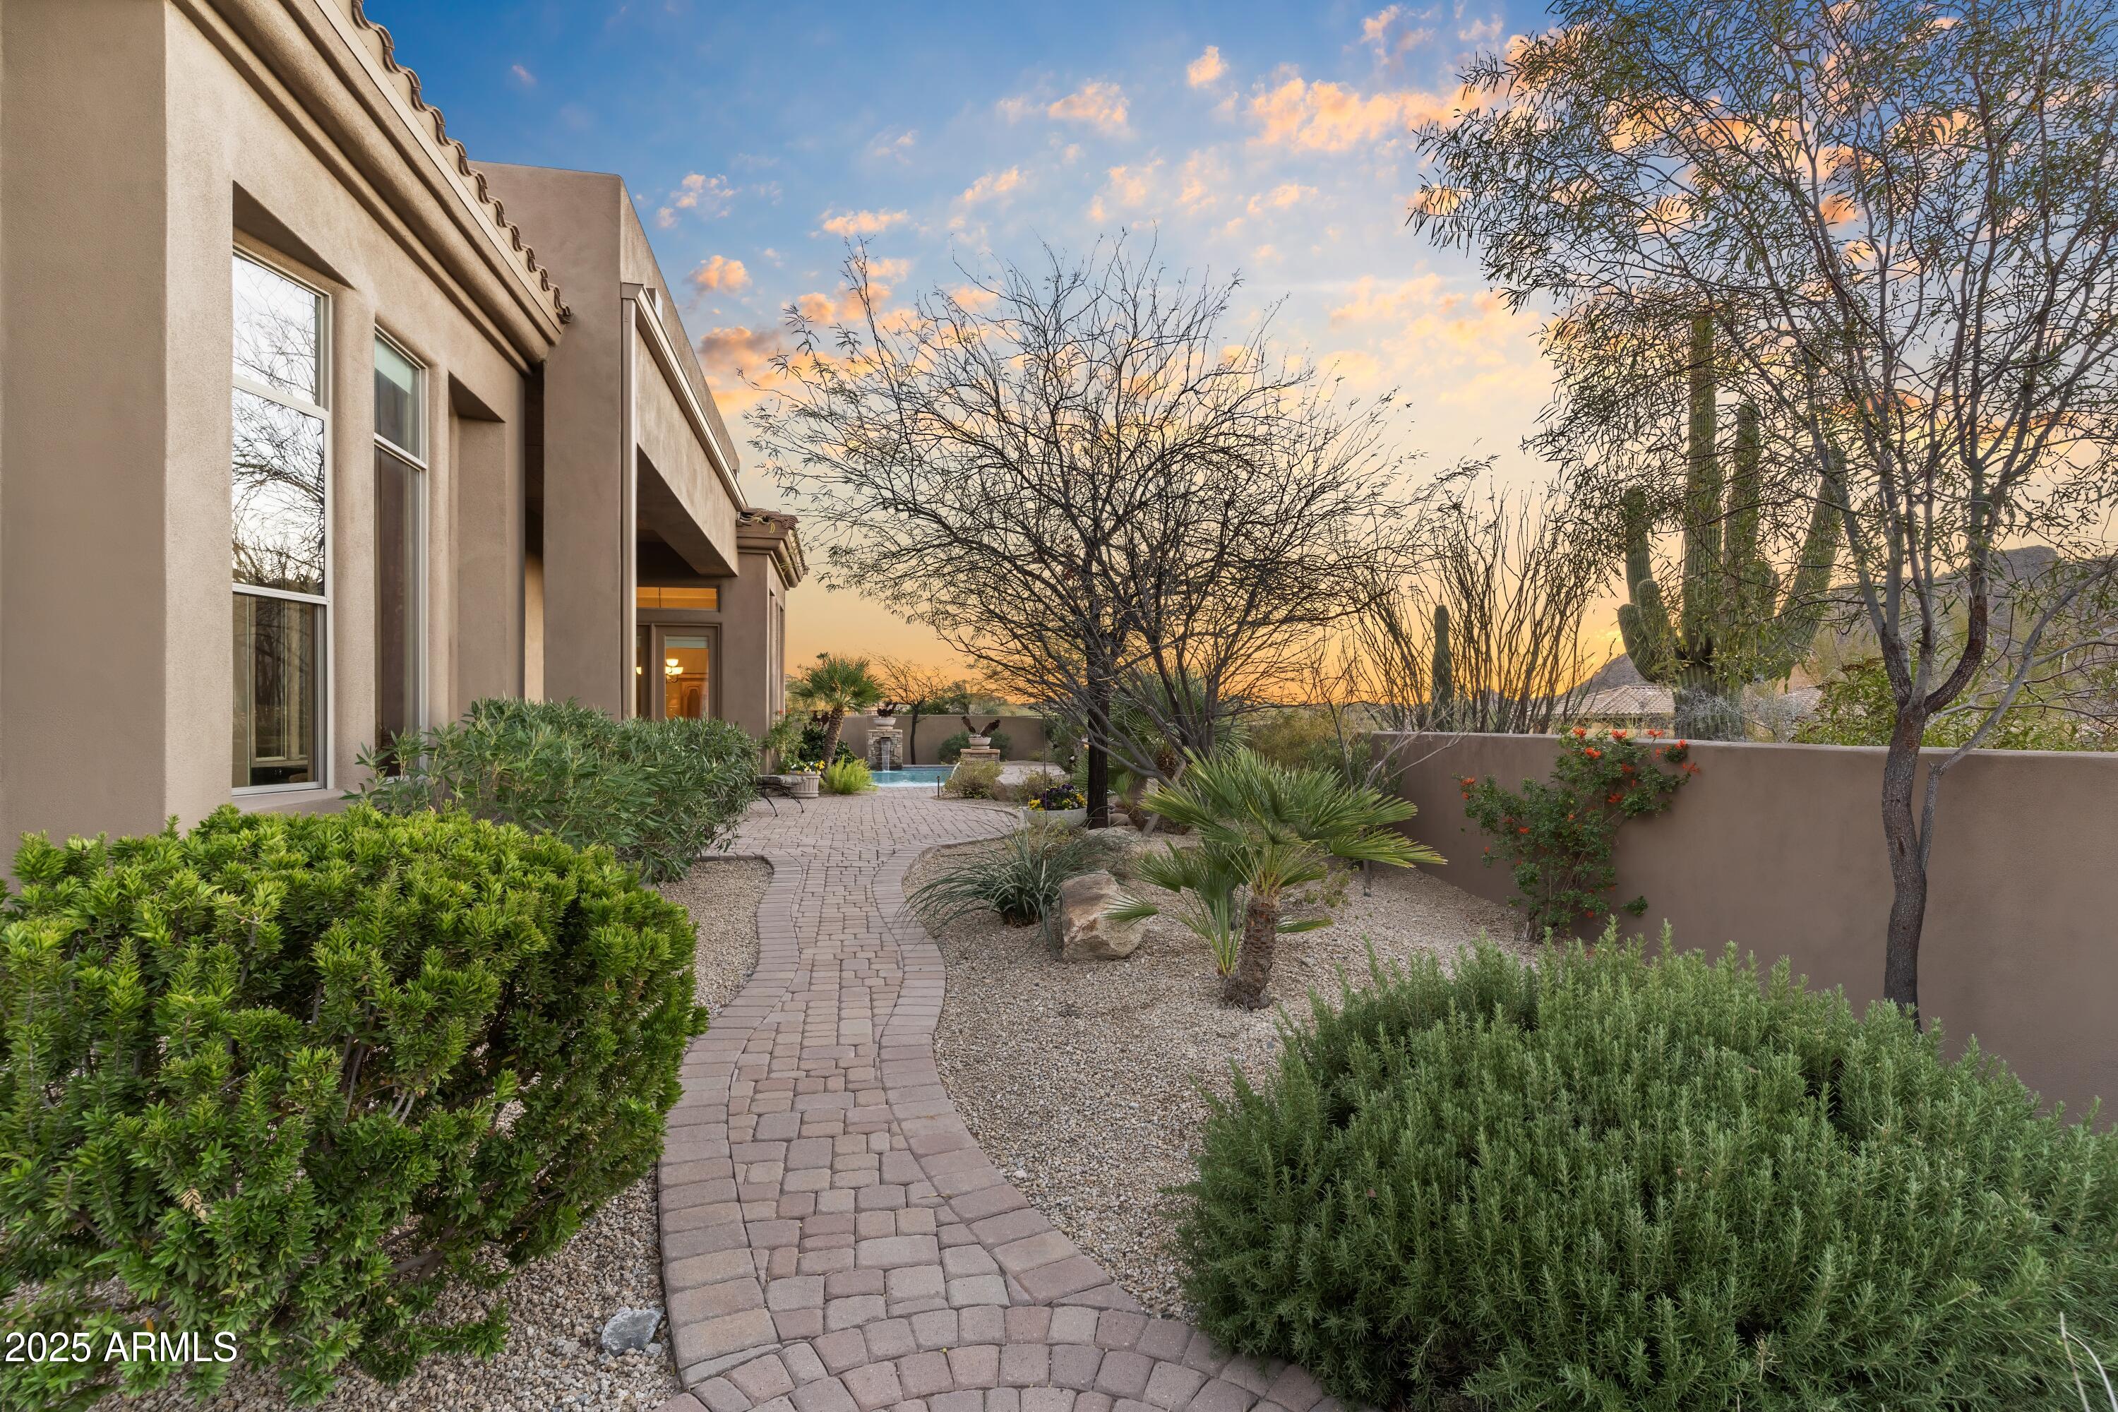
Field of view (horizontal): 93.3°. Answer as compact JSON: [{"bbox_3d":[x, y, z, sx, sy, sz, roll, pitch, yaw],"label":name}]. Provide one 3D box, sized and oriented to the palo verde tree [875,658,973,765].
[{"bbox_3d":[-3.208,0.156,23.500,2.250,2.600,2.200,0,-1,0],"label":"palo verde tree"}]

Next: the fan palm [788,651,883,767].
[{"bbox_3d":[-3.850,0.129,17.300,1.600,2.150,1.600,0,-1,0],"label":"fan palm"}]

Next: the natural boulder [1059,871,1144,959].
[{"bbox_3d":[0.239,1.157,5.550,0.480,0.460,0.450,0,-1,0],"label":"natural boulder"}]

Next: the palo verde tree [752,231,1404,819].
[{"bbox_3d":[0.217,-1.670,9.700,6.300,5.600,5.900,0,-1,0],"label":"palo verde tree"}]

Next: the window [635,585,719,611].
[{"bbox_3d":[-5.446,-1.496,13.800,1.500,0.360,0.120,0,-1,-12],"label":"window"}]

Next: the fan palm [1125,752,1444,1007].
[{"bbox_3d":[1.068,0.834,4.800,1.500,1.250,1.400,0,-1,0],"label":"fan palm"}]

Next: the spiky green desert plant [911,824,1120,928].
[{"bbox_3d":[-0.280,1.080,6.500,1.350,0.660,1.250,0,0,0],"label":"spiky green desert plant"}]

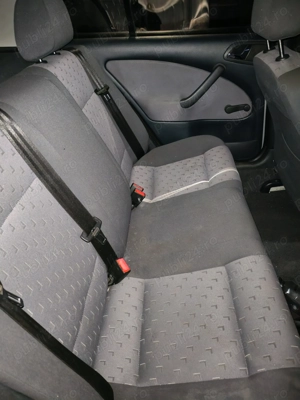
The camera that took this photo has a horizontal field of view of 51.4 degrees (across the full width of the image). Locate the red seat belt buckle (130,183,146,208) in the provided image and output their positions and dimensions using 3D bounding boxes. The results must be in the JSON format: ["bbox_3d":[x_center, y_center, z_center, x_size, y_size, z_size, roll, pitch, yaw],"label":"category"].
[{"bbox_3d":[-0.056,-0.017,1.235,0.050,0.076,0.060,29,32,-17],"label":"red seat belt buckle"}]

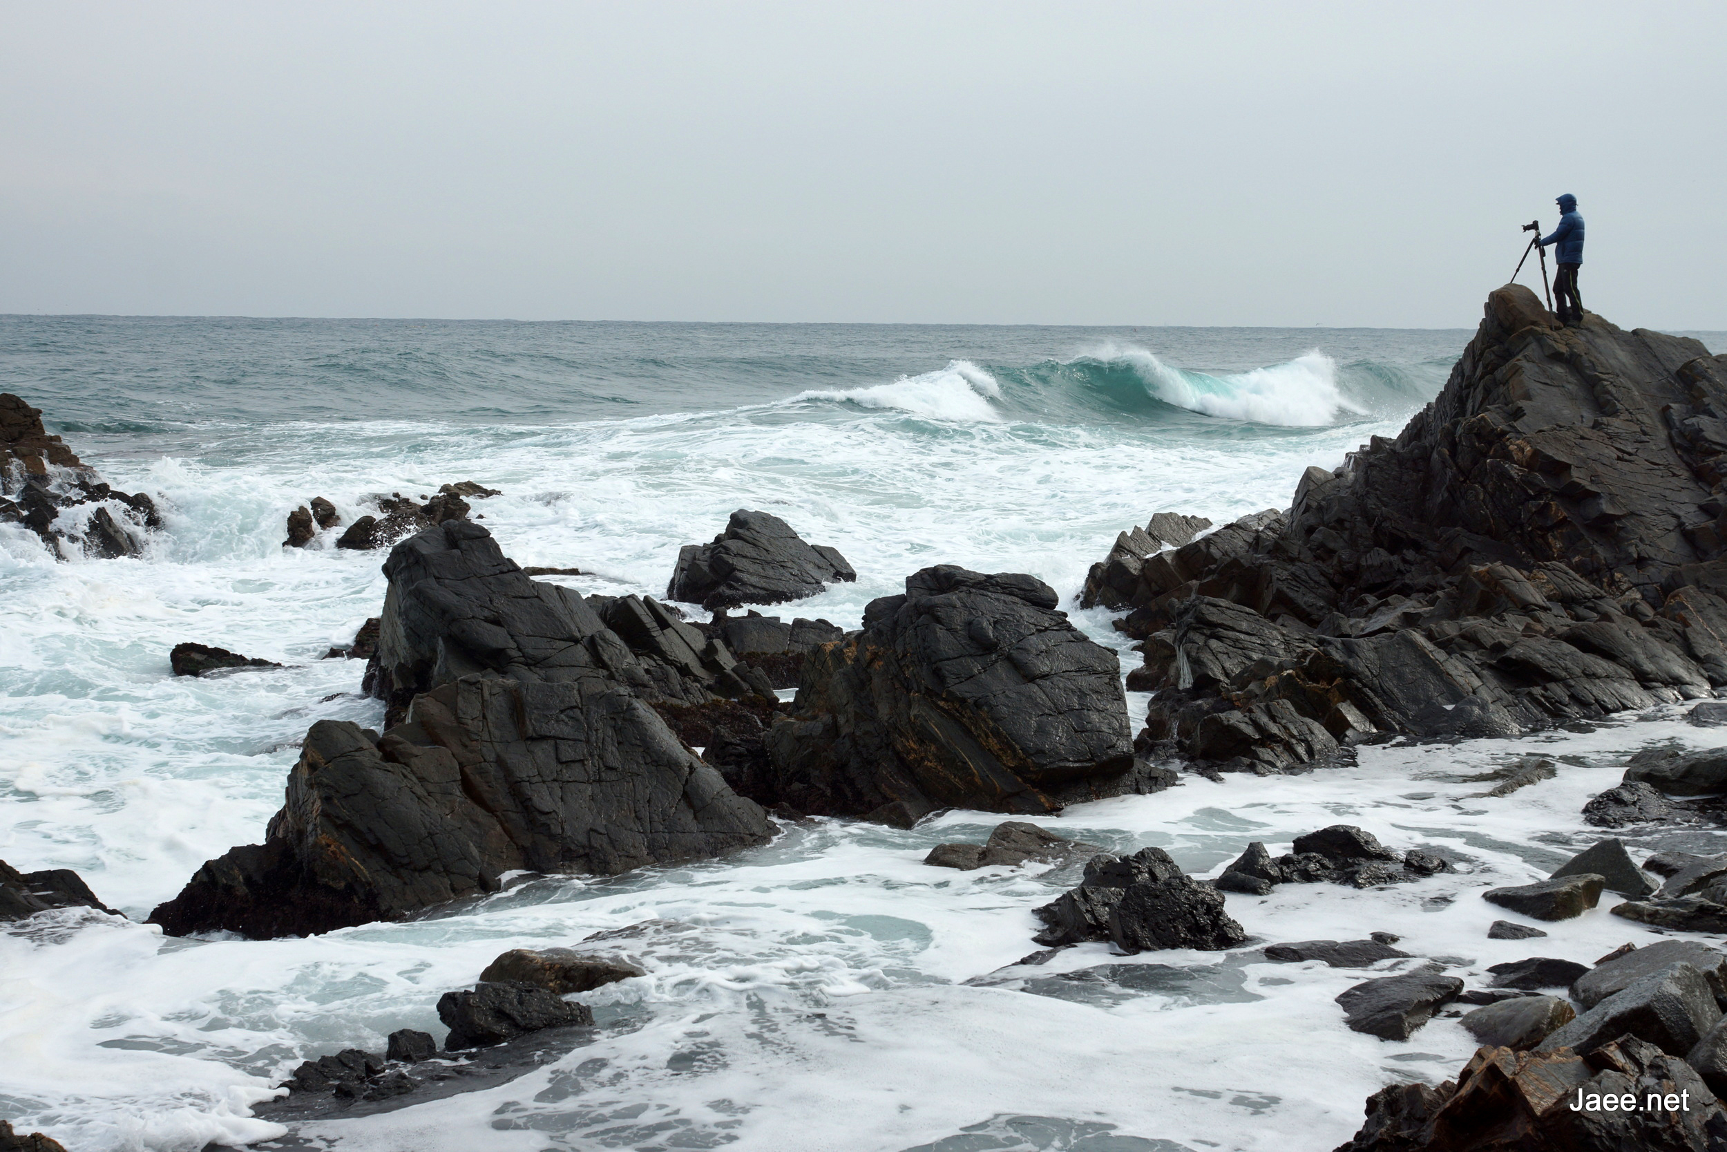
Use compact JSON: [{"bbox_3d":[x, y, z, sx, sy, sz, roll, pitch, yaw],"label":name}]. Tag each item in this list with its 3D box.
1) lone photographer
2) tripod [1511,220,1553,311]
[{"bbox_3d":[9.182,-4.143,32.800,0.580,1.750,0.540,4,7,27],"label":"lone photographer"},{"bbox_3d":[8.797,-3.953,32.800,0.580,1.420,0.620,3,6,20],"label":"tripod"}]

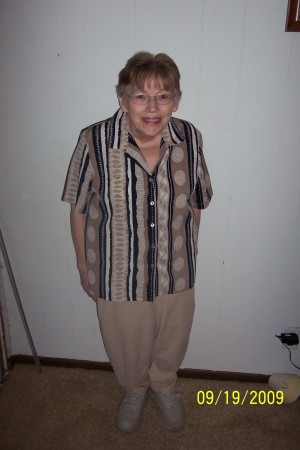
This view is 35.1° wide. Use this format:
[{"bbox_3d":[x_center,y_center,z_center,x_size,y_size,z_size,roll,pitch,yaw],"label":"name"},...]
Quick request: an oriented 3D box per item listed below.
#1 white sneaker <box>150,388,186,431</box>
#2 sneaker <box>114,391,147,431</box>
[{"bbox_3d":[0.068,0.773,2.088,0.105,0.105,0.260,-5,23,-15],"label":"white sneaker"},{"bbox_3d":[-0.058,0.772,2.087,0.105,0.105,0.260,6,23,12],"label":"sneaker"}]

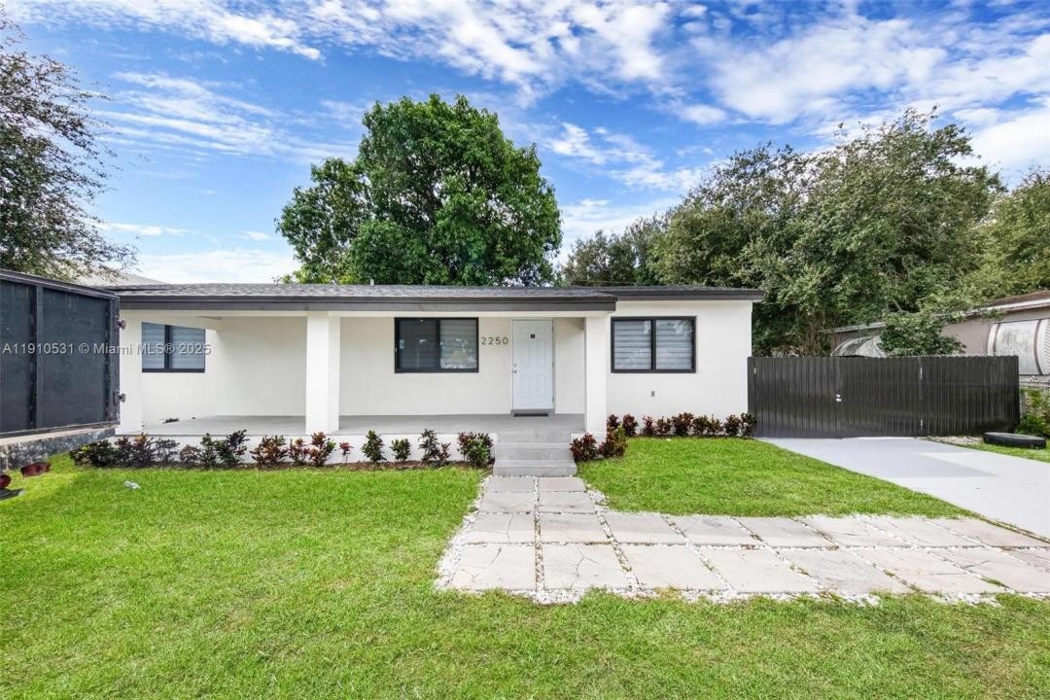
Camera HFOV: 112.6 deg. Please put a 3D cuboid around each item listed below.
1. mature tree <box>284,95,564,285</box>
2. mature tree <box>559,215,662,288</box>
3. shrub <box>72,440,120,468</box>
[{"bbox_3d":[-5.150,-4.929,17.252,13.300,14.400,12.500,0,-2,1],"label":"mature tree"},{"bbox_3d":[6.100,-3.103,23.696,8.000,11.200,7.500,0,-2,1],"label":"mature tree"},{"bbox_3d":[-6.780,1.647,5.608,0.550,0.440,0.480,0,-2,1],"label":"shrub"}]

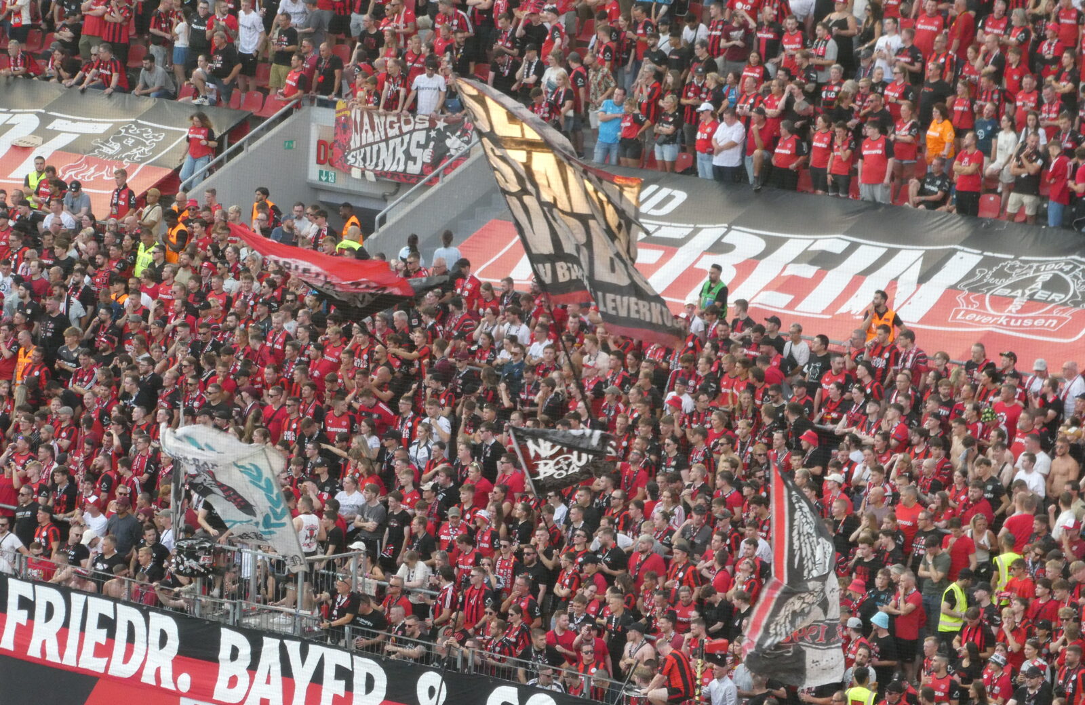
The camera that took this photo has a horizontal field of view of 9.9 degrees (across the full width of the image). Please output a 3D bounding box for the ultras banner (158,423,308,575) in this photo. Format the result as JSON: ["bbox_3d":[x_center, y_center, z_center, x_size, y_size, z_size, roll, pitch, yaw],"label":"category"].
[{"bbox_3d":[-4.269,2.006,86.500,1.900,1.950,0.700,4,12,20],"label":"ultras banner"}]

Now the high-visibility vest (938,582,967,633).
[{"bbox_3d":[5.349,3.333,81.900,0.310,0.640,0.440,5,12,24],"label":"high-visibility vest"}]

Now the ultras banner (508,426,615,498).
[{"bbox_3d":[0.286,1.688,96.000,1.620,1.120,0.500,3,10,12],"label":"ultras banner"}]

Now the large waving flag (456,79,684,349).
[{"bbox_3d":[0.453,-2.171,98.500,3.550,4.250,1.100,3,10,12],"label":"large waving flag"}]

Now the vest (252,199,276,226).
[{"bbox_3d":[-4.389,-2.097,98.800,0.470,0.660,0.300,8,14,34],"label":"vest"}]

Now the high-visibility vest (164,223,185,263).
[{"bbox_3d":[-5.728,-1.696,97.600,0.310,0.660,0.460,-6,13,-29],"label":"high-visibility vest"}]

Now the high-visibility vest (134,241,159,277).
[{"bbox_3d":[-6.907,-1.621,109.500,0.520,0.680,0.300,5,10,22],"label":"high-visibility vest"}]

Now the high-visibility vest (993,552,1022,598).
[{"bbox_3d":[6.104,2.977,82.300,0.460,0.670,0.300,-5,12,-24],"label":"high-visibility vest"}]

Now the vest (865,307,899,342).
[{"bbox_3d":[4.835,-0.333,89.500,0.470,0.660,0.290,5,12,22],"label":"vest"}]

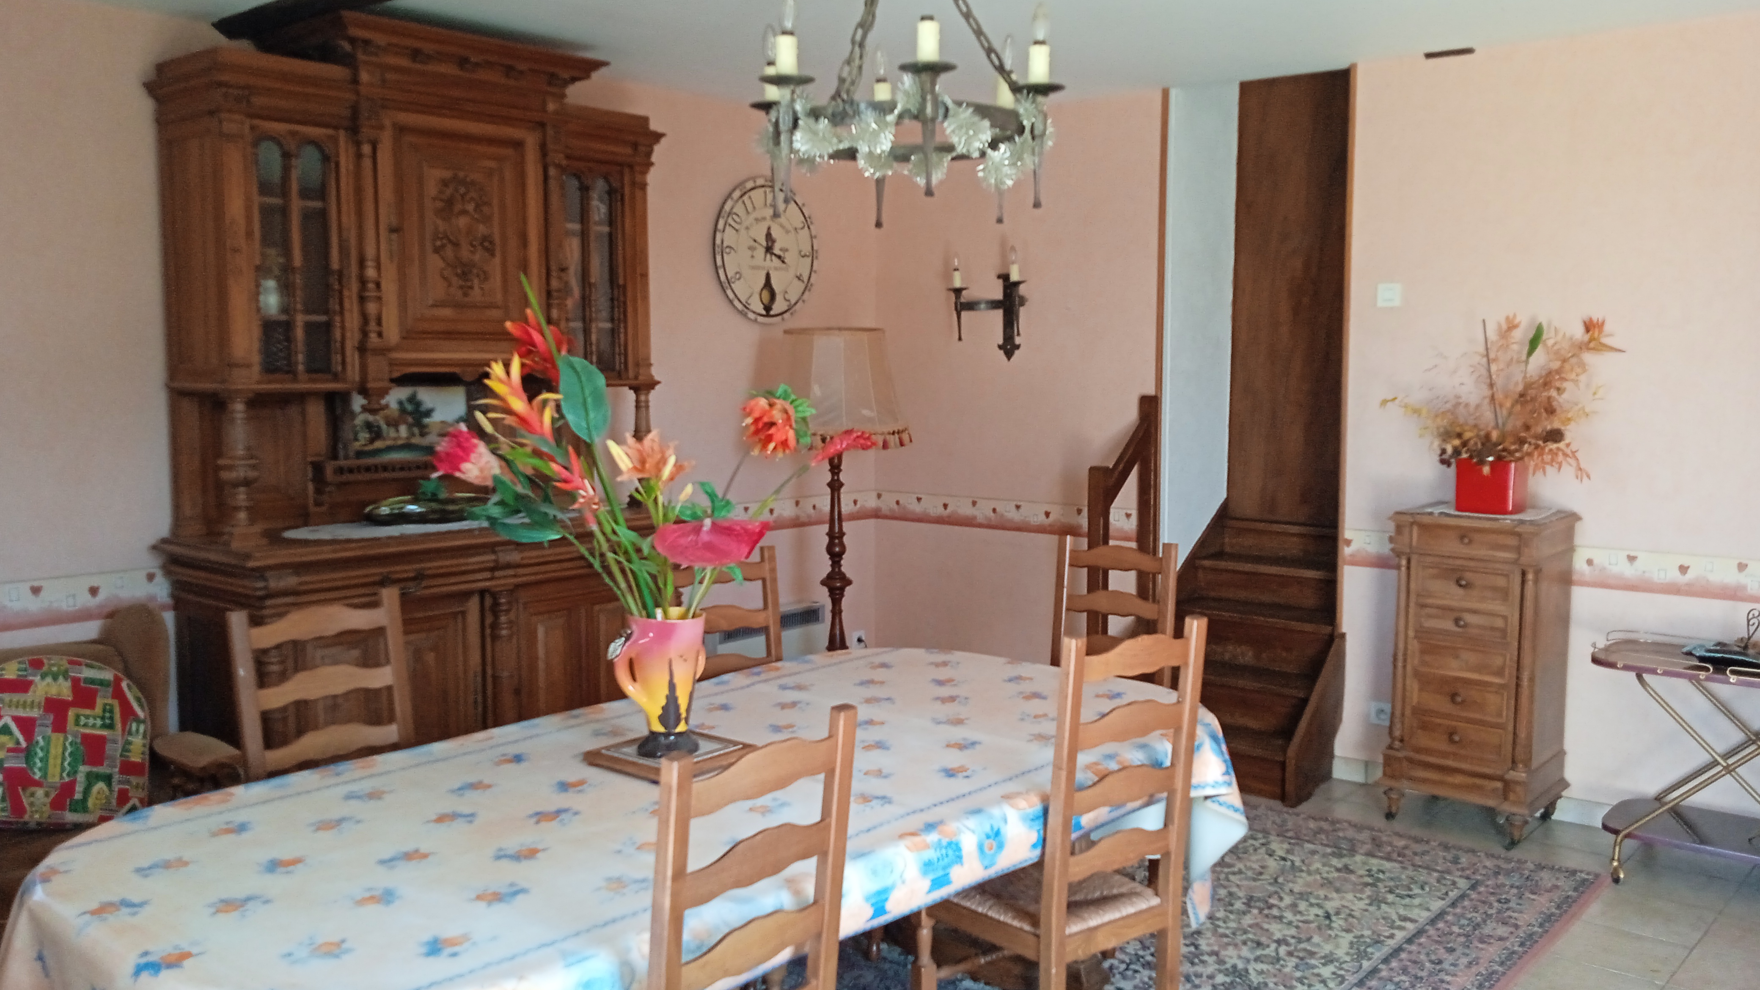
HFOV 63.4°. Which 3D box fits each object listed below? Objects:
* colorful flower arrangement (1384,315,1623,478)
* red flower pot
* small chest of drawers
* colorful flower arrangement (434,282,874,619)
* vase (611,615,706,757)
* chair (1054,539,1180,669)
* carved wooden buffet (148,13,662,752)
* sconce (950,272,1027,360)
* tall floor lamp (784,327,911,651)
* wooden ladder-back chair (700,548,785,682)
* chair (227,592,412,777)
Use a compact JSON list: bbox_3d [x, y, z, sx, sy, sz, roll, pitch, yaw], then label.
[{"bbox_3d":[1.980,-0.324,4.573,0.640,0.500,0.390,5,7,41],"label":"colorful flower arrangement"},{"bbox_3d":[1.984,-0.033,4.635,0.172,0.168,0.172,5,7,41],"label":"red flower pot"},{"bbox_3d":[1.975,0.573,4.698,0.477,1.035,0.416,5,7,42],"label":"small chest of drawers"},{"bbox_3d":[-0.442,-0.086,2.782,0.817,0.632,0.520,-1,6,-9],"label":"colorful flower arrangement"},{"bbox_3d":[-0.439,0.369,2.829,0.183,0.270,0.165,-1,6,-9],"label":"vase"},{"bbox_3d":[0.554,0.634,3.961,0.440,1.000,0.460,4,6,36],"label":"chair"},{"bbox_3d":[-1.349,-0.145,4.552,0.602,2.493,1.669,5,7,40],"label":"carved wooden buffet"},{"bbox_3d":[0.490,-0.774,5.974,0.390,0.420,0.200,5,7,41],"label":"sconce"},{"bbox_3d":[-0.164,0.201,5.293,0.530,1.634,0.530,0,5,0],"label":"tall floor lamp"},{"bbox_3d":[-0.288,0.660,3.642,0.440,1.000,0.460,-5,7,-43],"label":"wooden ladder-back chair"},{"bbox_3d":[-1.014,0.747,2.898,0.431,1.036,0.444,4,7,38],"label":"chair"}]

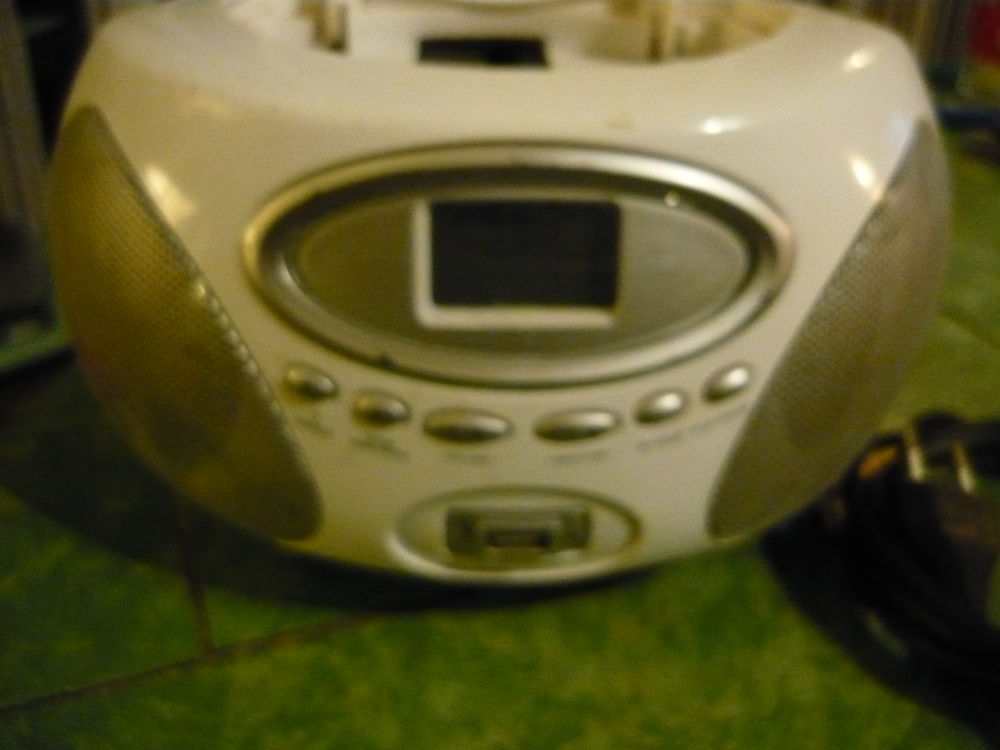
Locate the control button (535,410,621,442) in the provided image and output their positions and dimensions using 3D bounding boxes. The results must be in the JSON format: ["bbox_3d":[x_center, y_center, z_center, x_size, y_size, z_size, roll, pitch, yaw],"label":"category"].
[{"bbox_3d":[0.016,0.011,0.200,0.018,0.007,0.004,-6,16,-6],"label":"control button"}]

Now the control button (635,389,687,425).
[{"bbox_3d":[0.034,0.007,0.204,0.012,0.007,0.004,-21,19,-8],"label":"control button"}]

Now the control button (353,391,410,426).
[{"bbox_3d":[-0.025,0.007,0.201,0.012,0.007,0.004,13,17,5],"label":"control button"}]

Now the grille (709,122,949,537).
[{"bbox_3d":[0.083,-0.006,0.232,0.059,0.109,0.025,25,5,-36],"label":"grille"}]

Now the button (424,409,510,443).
[{"bbox_3d":[-0.007,0.011,0.199,0.018,0.007,0.004,3,16,2],"label":"button"}]

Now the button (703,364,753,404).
[{"bbox_3d":[0.050,0.002,0.209,0.012,0.007,0.004,-29,22,-11],"label":"button"}]

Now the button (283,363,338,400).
[{"bbox_3d":[-0.041,0.002,0.204,0.012,0.007,0.004,20,19,9],"label":"button"}]

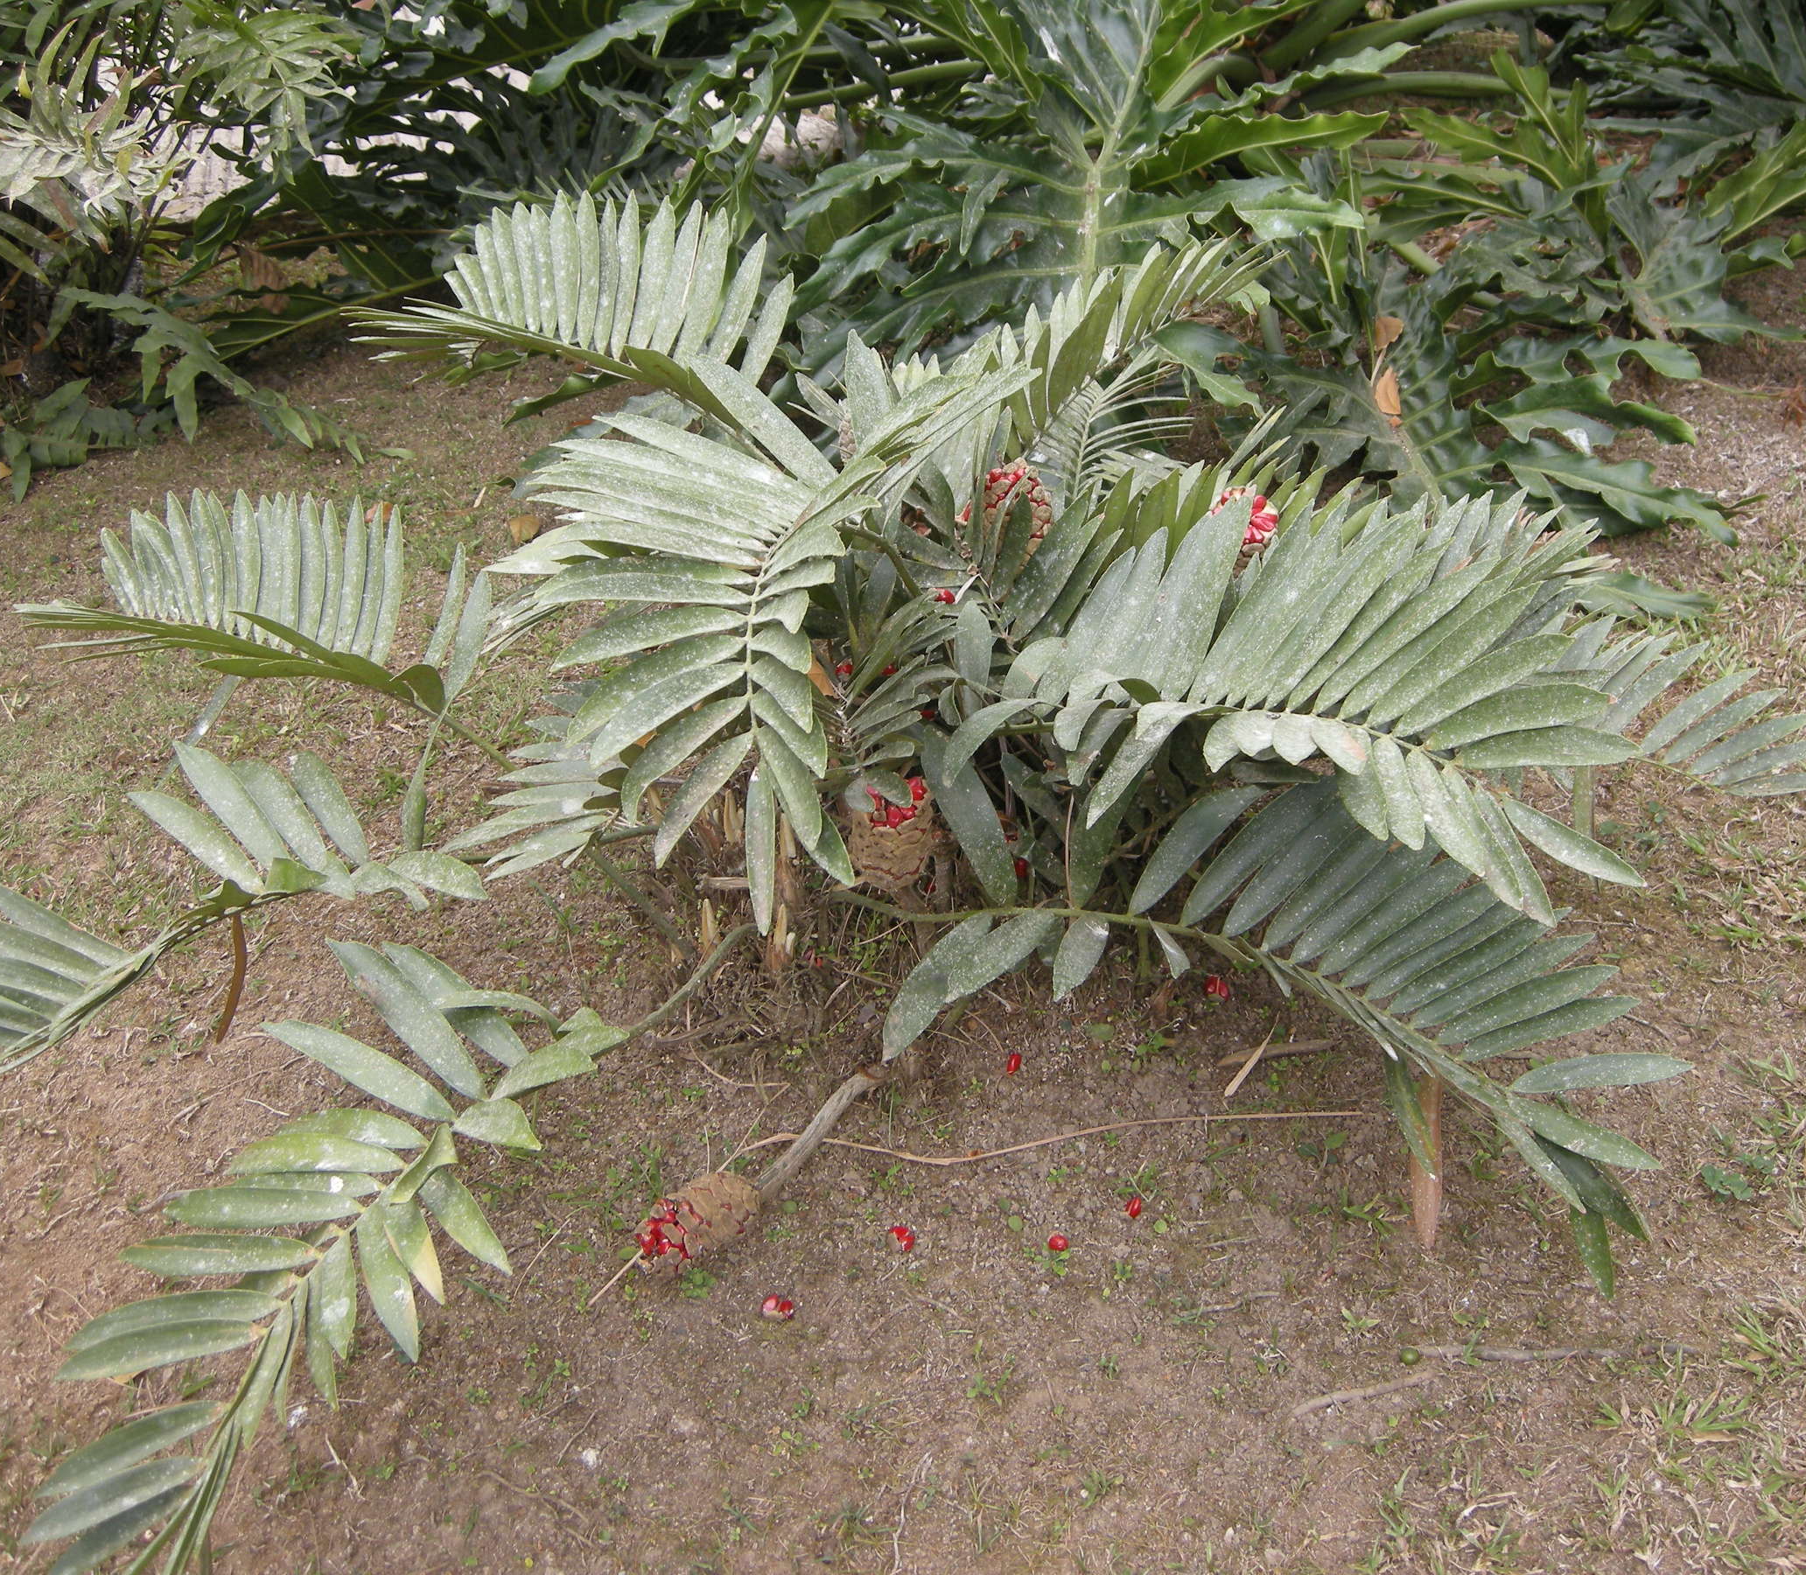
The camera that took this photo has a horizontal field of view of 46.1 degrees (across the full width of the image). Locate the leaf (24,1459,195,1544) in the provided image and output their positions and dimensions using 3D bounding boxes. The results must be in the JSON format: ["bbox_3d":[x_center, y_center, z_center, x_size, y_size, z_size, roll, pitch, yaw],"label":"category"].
[{"bbox_3d":[-0.562,0.506,1.507,0.125,0.015,0.032,-20,56,-27],"label":"leaf"}]

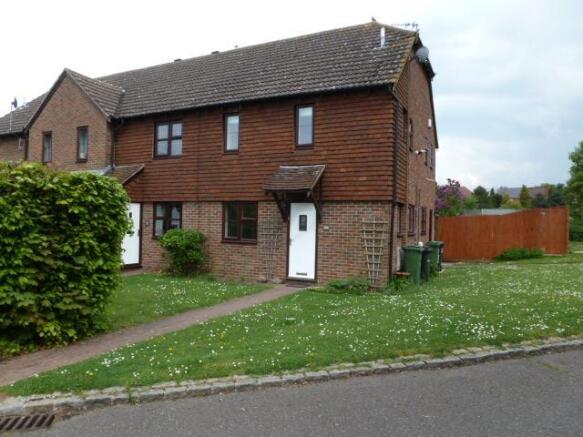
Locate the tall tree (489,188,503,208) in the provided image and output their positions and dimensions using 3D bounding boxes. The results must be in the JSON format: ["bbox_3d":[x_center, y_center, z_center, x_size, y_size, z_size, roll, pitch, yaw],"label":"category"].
[{"bbox_3d":[21.657,-0.693,42.976,1.800,5.000,1.800,1,-1,30],"label":"tall tree"}]

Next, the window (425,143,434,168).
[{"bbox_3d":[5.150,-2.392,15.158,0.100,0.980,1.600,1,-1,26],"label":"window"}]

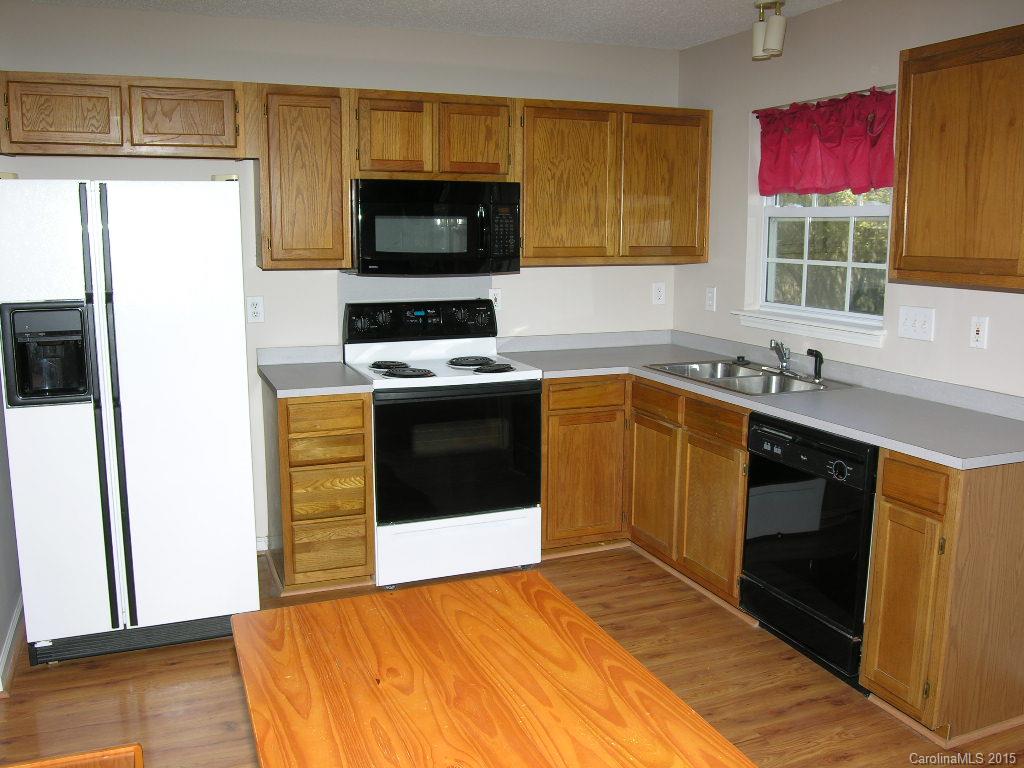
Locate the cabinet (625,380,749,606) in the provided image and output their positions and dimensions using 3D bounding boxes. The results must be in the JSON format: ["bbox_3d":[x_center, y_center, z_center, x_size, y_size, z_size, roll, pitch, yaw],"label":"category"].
[{"bbox_3d":[1.003,0.422,3.902,0.620,0.845,0.875,-4,11,-23],"label":"cabinet"}]

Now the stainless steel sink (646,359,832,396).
[{"bbox_3d":[0.994,0.050,3.827,0.547,0.182,0.820,-4,11,-23],"label":"stainless steel sink"}]

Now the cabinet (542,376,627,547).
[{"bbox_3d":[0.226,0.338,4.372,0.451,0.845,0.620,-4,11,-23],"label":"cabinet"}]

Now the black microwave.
[{"bbox_3d":[-0.376,-0.712,4.053,0.756,0.410,0.400,-4,11,-23],"label":"black microwave"}]

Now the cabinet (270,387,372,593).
[{"bbox_3d":[-0.866,0.413,3.918,0.375,0.845,0.620,-4,11,-23],"label":"cabinet"}]

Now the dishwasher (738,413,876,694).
[{"bbox_3d":[1.276,0.546,3.216,0.620,0.855,0.603,-4,11,-23],"label":"dishwasher"}]

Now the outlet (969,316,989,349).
[{"bbox_3d":[1.630,-0.180,3.096,0.008,0.109,0.071,-4,11,-23],"label":"outlet"}]

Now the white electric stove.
[{"bbox_3d":[-0.327,0.236,4.082,0.761,1.182,0.665,-4,11,-23],"label":"white electric stove"}]

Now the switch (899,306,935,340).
[{"bbox_3d":[1.524,-0.226,3.341,0.008,0.116,0.163,-4,11,-23],"label":"switch"}]

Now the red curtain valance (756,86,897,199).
[{"bbox_3d":[1.312,-1.010,3.777,0.075,0.388,0.860,-4,11,-23],"label":"red curtain valance"}]

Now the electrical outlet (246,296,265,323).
[{"bbox_3d":[-1.154,-0.336,4.001,0.071,0.115,0.008,-4,11,-23],"label":"electrical outlet"}]

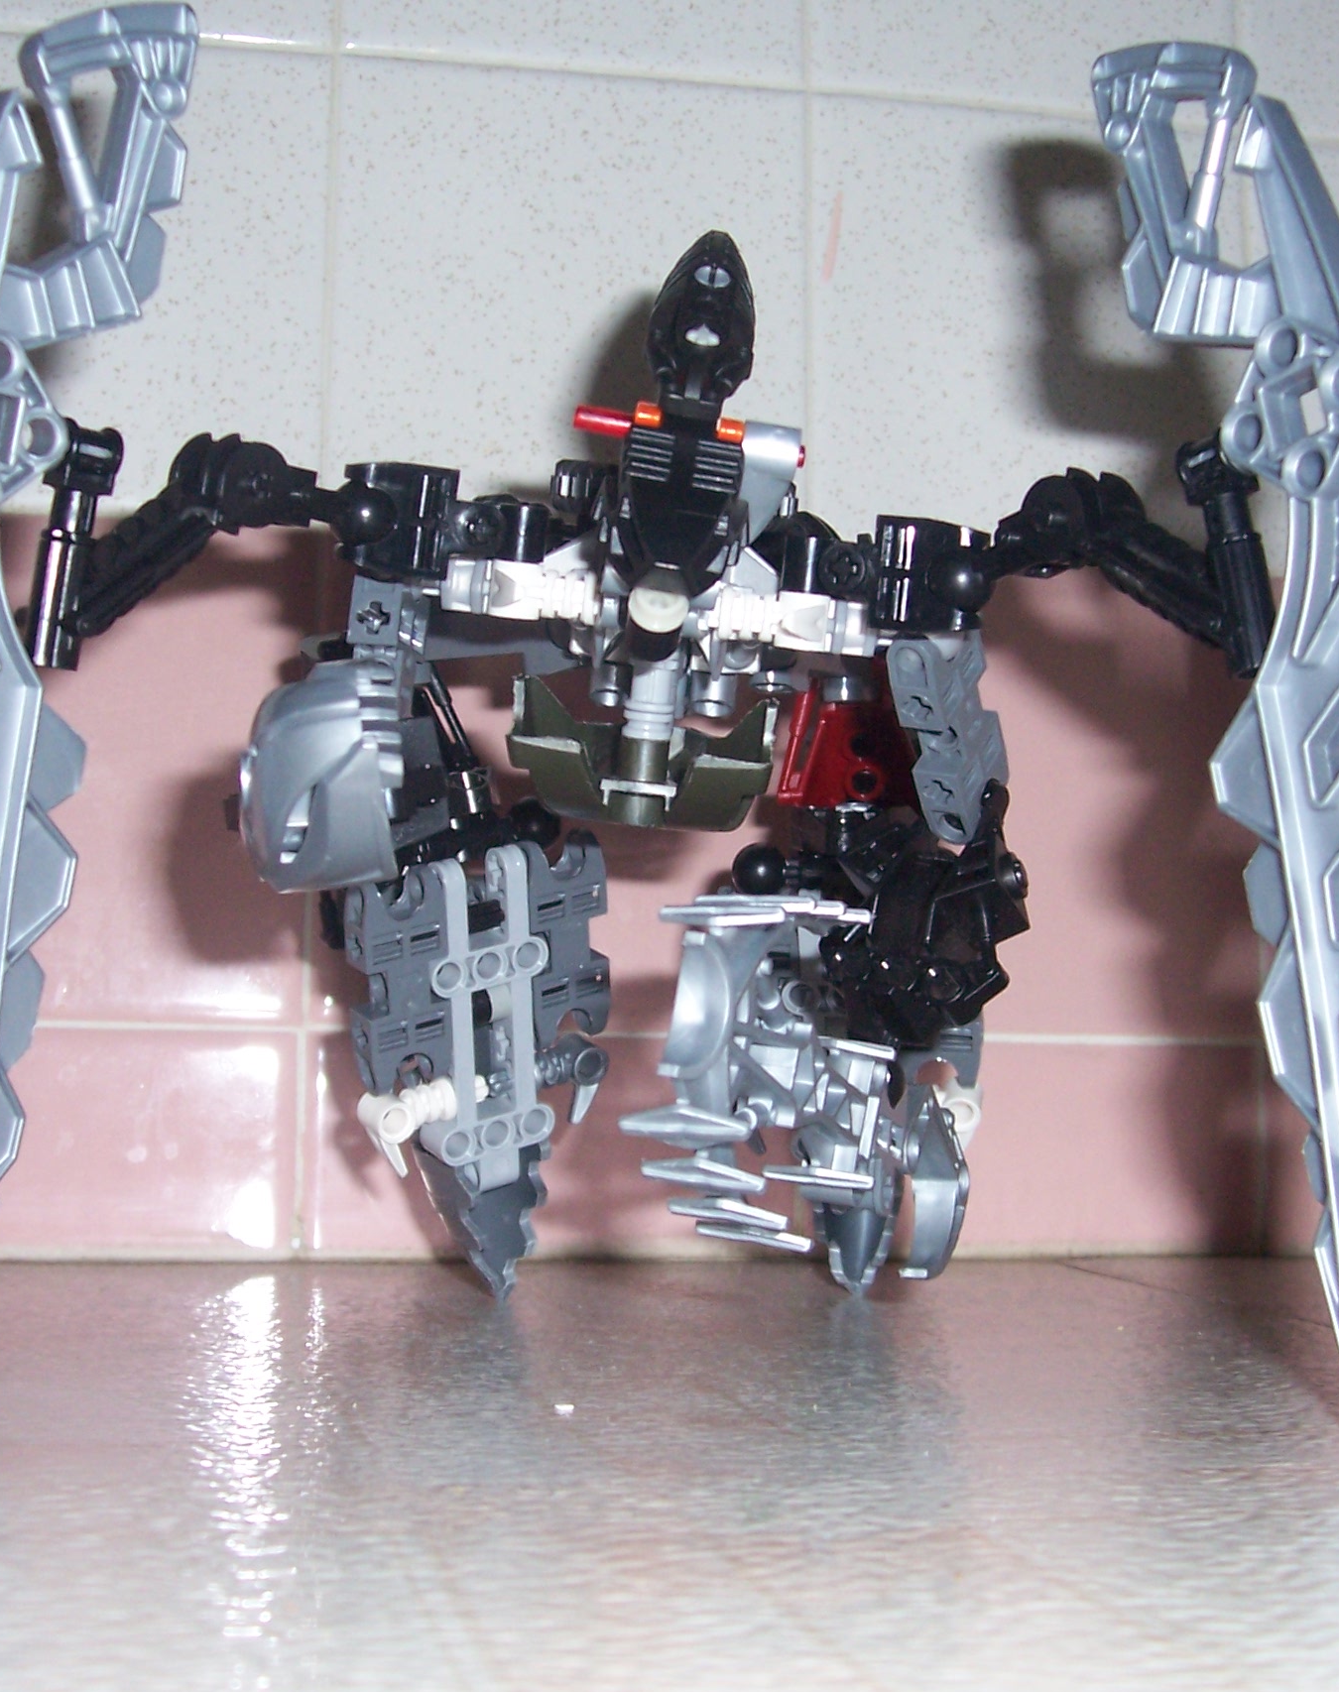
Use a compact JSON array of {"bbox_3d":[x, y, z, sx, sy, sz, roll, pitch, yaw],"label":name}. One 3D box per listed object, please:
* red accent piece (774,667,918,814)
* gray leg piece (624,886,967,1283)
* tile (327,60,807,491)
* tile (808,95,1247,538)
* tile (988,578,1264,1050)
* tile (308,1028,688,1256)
[{"bbox_3d":[0.035,-0.021,0.462,0.029,0.029,0.024,1,-6,-3],"label":"red accent piece"},{"bbox_3d":[0.024,0.045,0.438,0.063,0.073,0.045,1,-6,-3],"label":"gray leg piece"},{"bbox_3d":[-0.023,-0.124,0.550,0.108,0.107,0.008,2,-6,-11],"label":"tile"},{"bbox_3d":[0.085,-0.120,0.571,0.108,0.107,0.008,2,-6,-11],"label":"tile"},{"bbox_3d":[0.085,-0.010,0.560,0.108,0.109,0.008,2,-6,-11],"label":"tile"},{"bbox_3d":[-0.026,0.067,0.531,0.109,0.048,0.008,2,-6,-11],"label":"tile"}]

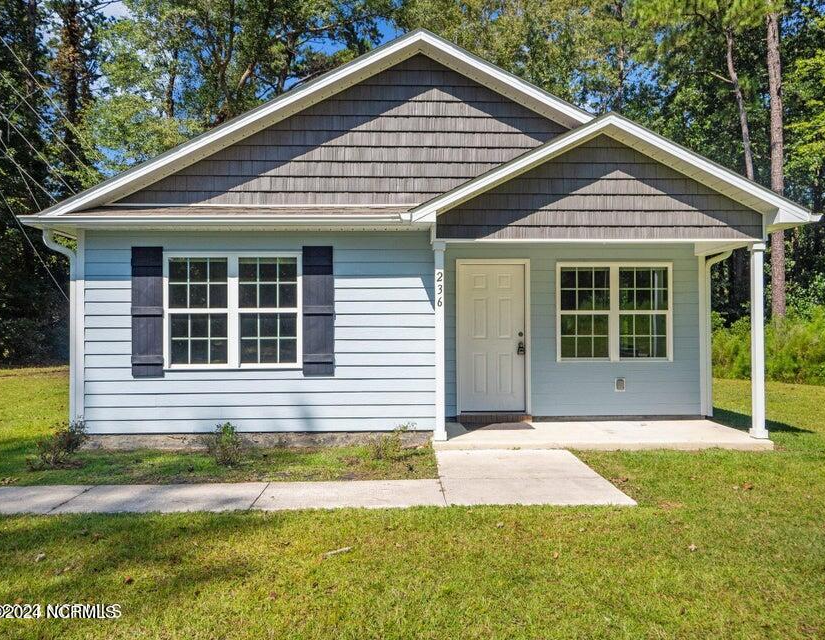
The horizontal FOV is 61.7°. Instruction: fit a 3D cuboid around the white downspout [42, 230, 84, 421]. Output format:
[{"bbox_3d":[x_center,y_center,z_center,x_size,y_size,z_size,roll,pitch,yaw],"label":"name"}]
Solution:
[{"bbox_3d":[-4.120,0.130,8.130,0.440,2.390,0.100,0,0,-1],"label":"white downspout"}]

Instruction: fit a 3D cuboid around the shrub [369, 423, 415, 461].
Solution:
[{"bbox_3d":[-0.228,1.315,7.500,0.480,0.410,0.420,0,-1,-2],"label":"shrub"}]

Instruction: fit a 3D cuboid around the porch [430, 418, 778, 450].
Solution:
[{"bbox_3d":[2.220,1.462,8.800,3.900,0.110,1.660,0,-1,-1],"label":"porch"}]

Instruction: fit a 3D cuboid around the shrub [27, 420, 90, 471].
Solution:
[{"bbox_3d":[-3.730,1.275,7.250,0.580,0.490,0.520,0,-1,-2],"label":"shrub"}]

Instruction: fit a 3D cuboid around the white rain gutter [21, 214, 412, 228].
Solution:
[{"bbox_3d":[-2.140,-1.090,7.690,4.300,0.150,0.130,0,-1,-2],"label":"white rain gutter"}]

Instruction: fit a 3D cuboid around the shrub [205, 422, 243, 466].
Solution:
[{"bbox_3d":[-2.000,1.307,7.300,0.380,0.440,0.380,0,-1,-2],"label":"shrub"}]

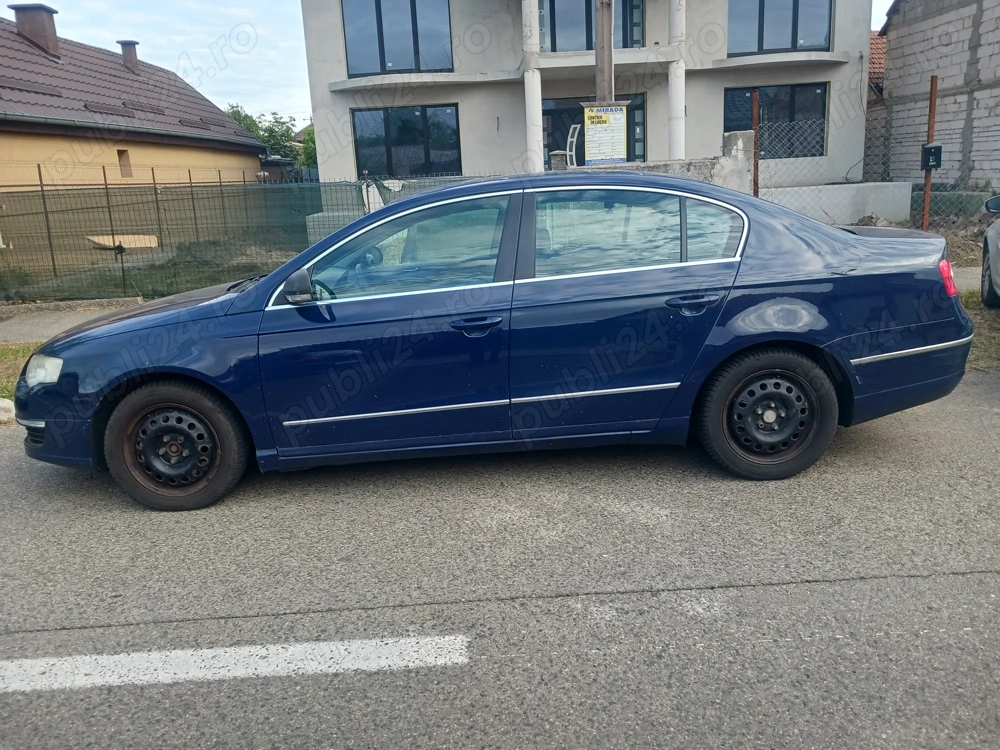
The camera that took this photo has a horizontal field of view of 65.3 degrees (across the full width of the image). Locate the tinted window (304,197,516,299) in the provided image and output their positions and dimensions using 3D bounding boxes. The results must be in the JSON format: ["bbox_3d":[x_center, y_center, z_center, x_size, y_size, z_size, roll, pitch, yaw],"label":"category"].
[{"bbox_3d":[-0.387,-0.566,3.477,0.900,0.455,0.050,-3,-14,0],"label":"tinted window"}]

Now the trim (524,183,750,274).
[{"bbox_3d":[0.594,-0.654,3.469,1.020,0.410,0.080,-3,-14,0],"label":"trim"}]

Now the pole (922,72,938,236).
[{"bbox_3d":[6.405,-3.177,11.665,0.095,2.450,0.095,-3,12,0],"label":"pole"}]

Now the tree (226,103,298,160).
[{"bbox_3d":[-11.660,-10.360,38.680,4.200,5.900,4.000,-2,13,0],"label":"tree"}]

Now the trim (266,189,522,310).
[{"bbox_3d":[-0.462,-0.564,3.476,1.165,0.510,0.075,-3,-14,0],"label":"trim"}]

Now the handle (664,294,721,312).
[{"bbox_3d":[0.831,-0.310,3.381,0.240,0.080,0.055,-5,12,0],"label":"handle"}]

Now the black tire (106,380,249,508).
[{"bbox_3d":[-1.481,0.319,3.614,0.622,0.620,0.205,-3,12,0],"label":"black tire"}]

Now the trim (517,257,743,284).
[{"bbox_3d":[0.558,-0.460,3.412,0.990,0.026,0.030,-6,12,1],"label":"trim"}]

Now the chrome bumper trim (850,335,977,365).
[{"bbox_3d":[1.886,-0.115,3.528,0.670,0.045,0.140,-8,12,-9],"label":"chrome bumper trim"}]

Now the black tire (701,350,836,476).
[{"bbox_3d":[1.224,0.172,3.613,0.622,0.620,0.205,-3,12,0],"label":"black tire"}]

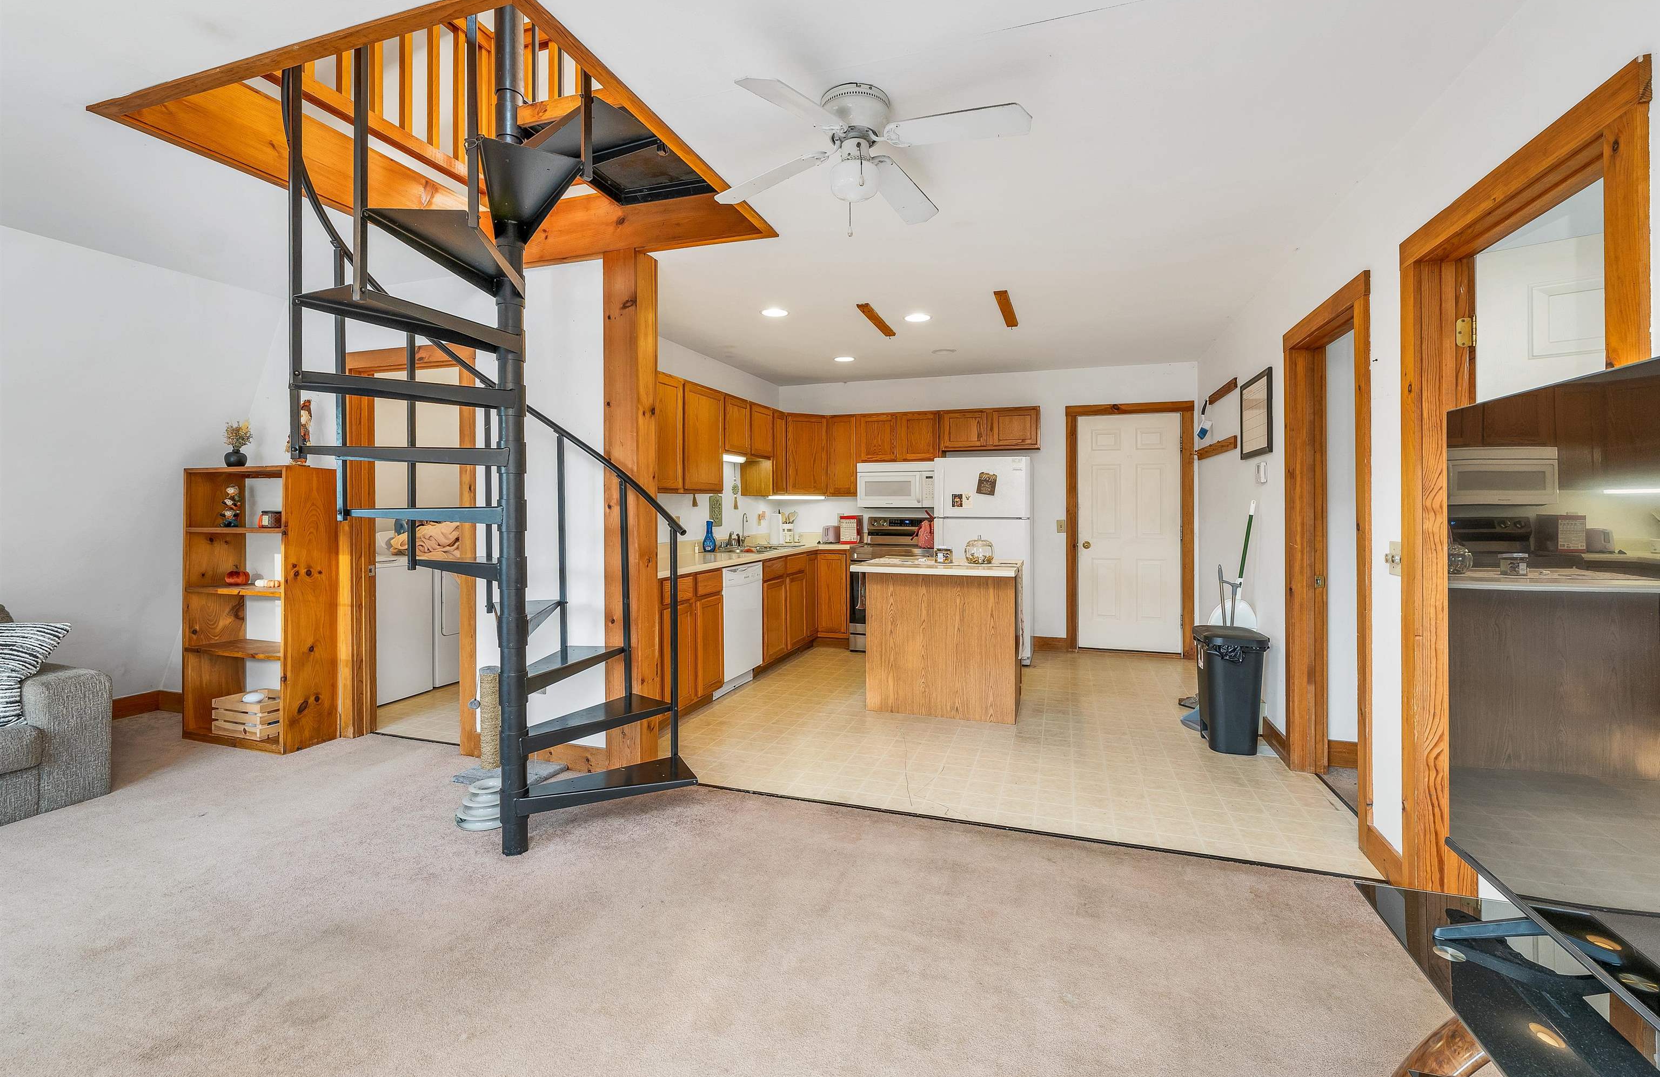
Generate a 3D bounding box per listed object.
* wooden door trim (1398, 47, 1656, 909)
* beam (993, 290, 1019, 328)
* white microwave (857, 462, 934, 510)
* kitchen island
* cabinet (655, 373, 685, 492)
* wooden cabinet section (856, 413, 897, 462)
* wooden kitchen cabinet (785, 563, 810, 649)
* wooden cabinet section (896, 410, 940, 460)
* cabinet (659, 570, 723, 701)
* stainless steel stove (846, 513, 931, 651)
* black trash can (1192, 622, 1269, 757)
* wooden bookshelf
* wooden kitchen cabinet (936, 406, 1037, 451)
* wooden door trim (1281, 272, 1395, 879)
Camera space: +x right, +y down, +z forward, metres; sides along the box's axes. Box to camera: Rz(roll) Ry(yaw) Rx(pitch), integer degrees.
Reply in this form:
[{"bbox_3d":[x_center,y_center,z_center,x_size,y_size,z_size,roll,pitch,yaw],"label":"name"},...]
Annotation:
[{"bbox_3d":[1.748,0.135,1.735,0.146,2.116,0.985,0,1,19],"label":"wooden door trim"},{"bbox_3d":[1.101,-1.409,4.281,0.076,0.025,0.806,0,1,19],"label":"beam"},{"bbox_3d":[0.685,-0.491,6.431,0.756,0.413,0.403,0,1,19],"label":"white microwave"},{"bbox_3d":[0.719,0.620,4.510,1.008,0.900,0.720,1,2,19],"label":"kitchen island"},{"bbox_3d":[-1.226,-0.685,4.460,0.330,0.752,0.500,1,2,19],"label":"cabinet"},{"bbox_3d":[0.483,-0.941,6.552,0.384,0.456,0.325,1,2,19],"label":"wooden cabinet section"},{"bbox_3d":[-0.556,0.539,5.859,0.600,0.750,0.520,1,2,19],"label":"wooden kitchen cabinet"},{"bbox_3d":[0.850,-0.936,6.427,0.393,0.456,0.325,1,2,19],"label":"wooden cabinet section"},{"bbox_3d":[-1.109,0.647,4.292,0.625,0.887,0.761,0,1,19],"label":"cabinet"},{"bbox_3d":[0.640,0.425,6.347,0.760,1.190,0.670,1,2,19],"label":"stainless steel stove"},{"bbox_3d":[2.109,0.791,3.678,0.312,0.625,0.393,0,1,19],"label":"black trash can"},{"bbox_3d":[-3.085,0.360,3.753,0.786,1.463,0.277,1,2,19],"label":"wooden bookshelf"},{"bbox_3d":[1.440,-0.956,6.212,0.870,0.364,0.323,0,1,19],"label":"wooden kitchen cabinet"},{"bbox_3d":[2.155,0.077,2.908,0.146,2.124,1.083,0,1,19],"label":"wooden door trim"}]

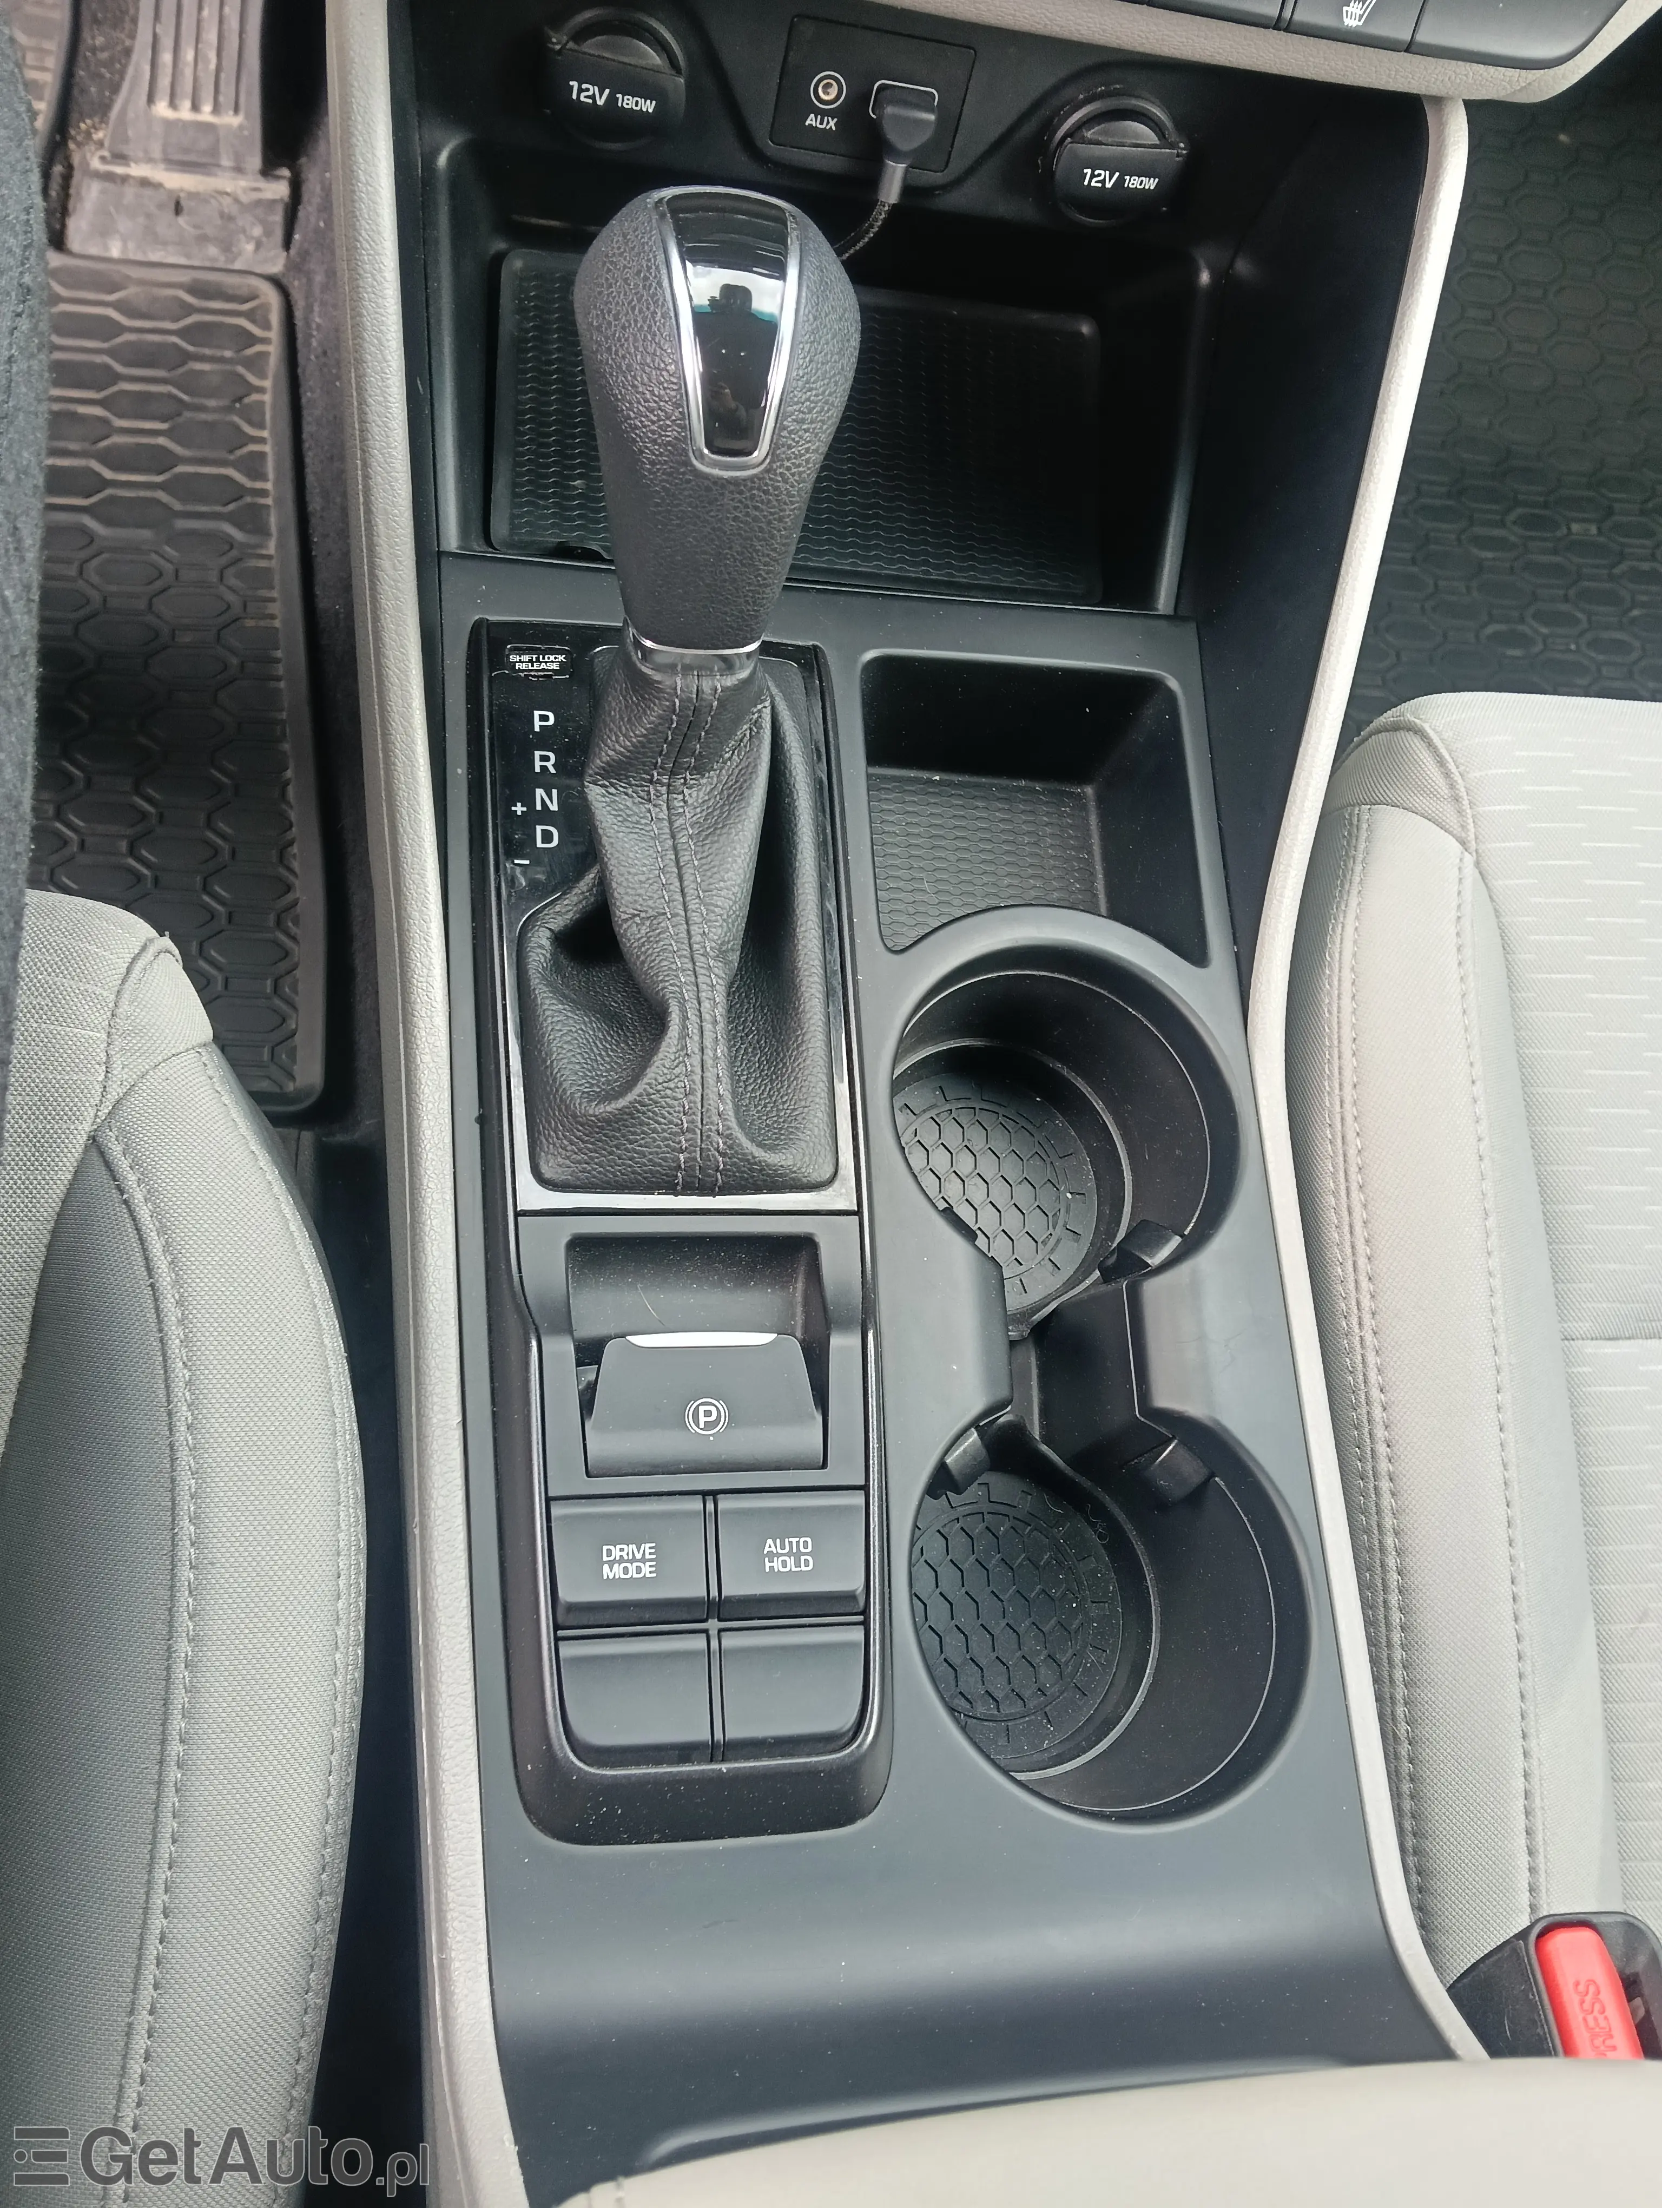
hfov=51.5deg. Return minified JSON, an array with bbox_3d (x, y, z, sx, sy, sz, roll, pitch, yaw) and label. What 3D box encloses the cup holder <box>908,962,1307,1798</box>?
[{"bbox_3d":[0.050,0.066,0.416,0.090,0.064,0.202,1,67,-14],"label":"cup holder"}]

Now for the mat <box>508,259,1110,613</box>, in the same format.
[{"bbox_3d":[-0.005,-0.188,0.482,0.173,0.006,0.090,1,82,-14],"label":"mat"}]

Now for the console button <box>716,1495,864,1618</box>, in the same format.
[{"bbox_3d":[-0.008,0.093,0.356,0.031,0.010,0.025,1,67,-14],"label":"console button"}]

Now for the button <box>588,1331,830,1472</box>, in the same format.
[{"bbox_3d":[-0.028,0.064,0.363,0.050,0.017,0.030,1,67,-14],"label":"button"}]

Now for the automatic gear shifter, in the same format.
[{"bbox_3d":[-0.021,-0.079,0.344,0.072,0.149,0.149,1,67,-14],"label":"automatic gear shifter"}]

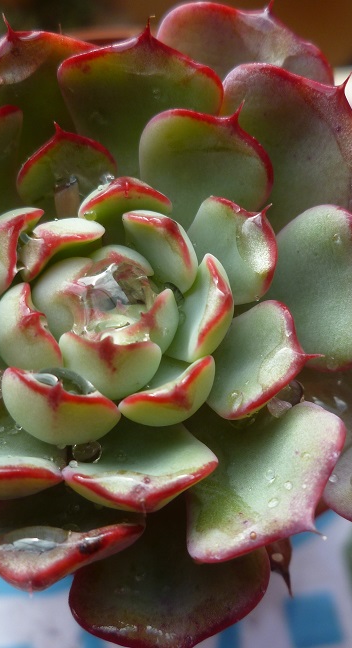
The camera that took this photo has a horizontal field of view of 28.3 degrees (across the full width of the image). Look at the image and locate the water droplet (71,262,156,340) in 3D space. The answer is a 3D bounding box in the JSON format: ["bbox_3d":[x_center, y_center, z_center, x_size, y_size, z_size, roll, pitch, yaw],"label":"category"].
[{"bbox_3d":[-0.013,-0.005,0.144,0.017,0.011,0.015,4,61,0],"label":"water droplet"}]

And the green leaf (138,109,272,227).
[{"bbox_3d":[0.002,-0.028,0.158,0.028,0.042,0.010,26,24,10],"label":"green leaf"}]

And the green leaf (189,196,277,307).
[{"bbox_3d":[0.009,-0.012,0.120,0.018,0.007,0.020,48,115,24],"label":"green leaf"}]

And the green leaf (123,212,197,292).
[{"bbox_3d":[-0.003,-0.012,0.119,0.015,0.017,0.007,36,47,20],"label":"green leaf"}]

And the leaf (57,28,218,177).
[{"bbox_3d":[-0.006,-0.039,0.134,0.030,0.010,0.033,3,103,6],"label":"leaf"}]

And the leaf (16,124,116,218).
[{"bbox_3d":[-0.021,-0.027,0.160,0.022,0.035,0.008,-15,28,-7],"label":"leaf"}]

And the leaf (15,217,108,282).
[{"bbox_3d":[-0.022,-0.012,0.154,0.018,0.021,0.009,-35,47,-15],"label":"leaf"}]

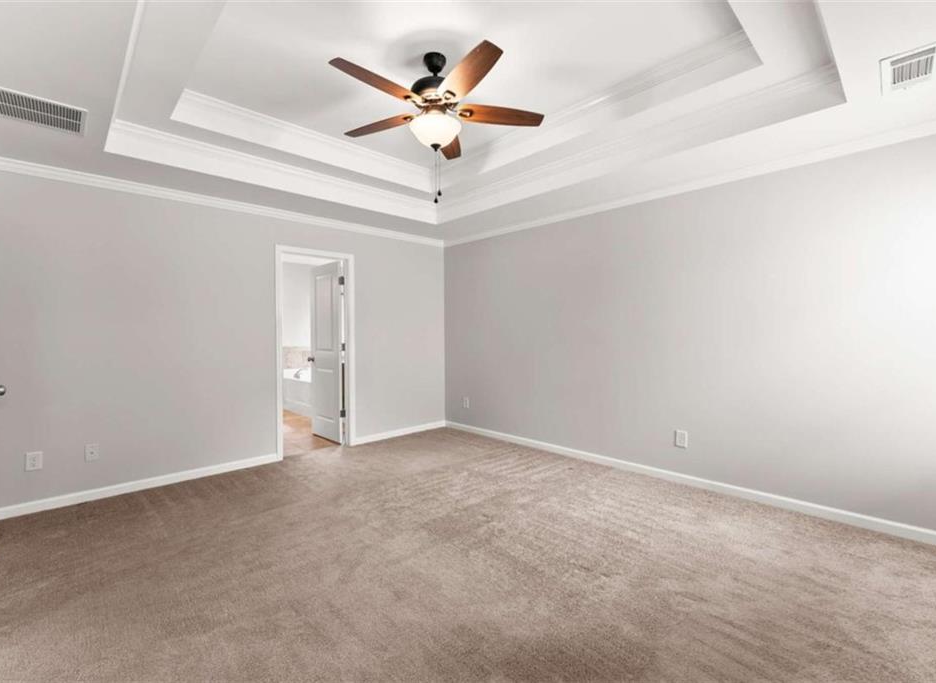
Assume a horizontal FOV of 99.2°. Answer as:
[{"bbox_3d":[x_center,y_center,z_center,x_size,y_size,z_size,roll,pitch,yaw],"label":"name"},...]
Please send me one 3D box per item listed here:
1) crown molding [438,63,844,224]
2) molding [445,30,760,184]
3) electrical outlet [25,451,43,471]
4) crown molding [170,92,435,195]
[{"bbox_3d":[0.782,-1.340,3.194,0.070,0.189,3.269,-2,2,-44],"label":"crown molding"},{"bbox_3d":[0.547,-1.527,2.967,0.070,0.200,2.676,-2,2,-44],"label":"molding"},{"bbox_3d":[-3.016,0.833,2.773,0.074,0.118,0.008,-2,2,-44],"label":"electrical outlet"},{"bbox_3d":[-1.088,-1.521,3.201,2.099,0.200,0.070,-2,2,-44],"label":"crown molding"}]

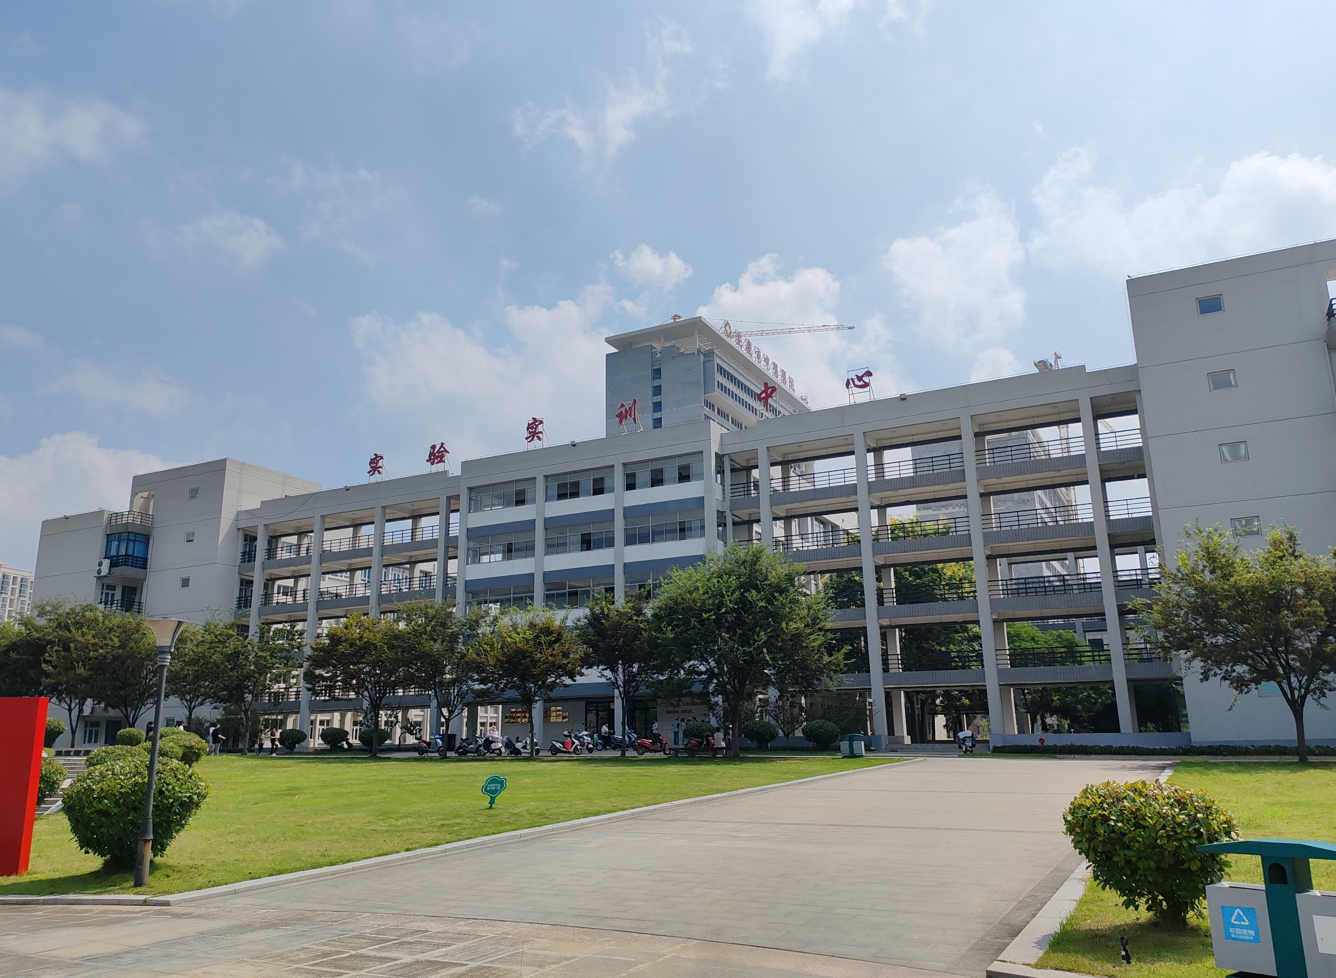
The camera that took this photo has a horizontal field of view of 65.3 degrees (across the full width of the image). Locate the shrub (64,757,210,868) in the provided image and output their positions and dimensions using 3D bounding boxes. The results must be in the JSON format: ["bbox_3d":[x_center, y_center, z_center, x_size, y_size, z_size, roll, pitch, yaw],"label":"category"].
[{"bbox_3d":[-7.659,4.681,15.037,1.900,1.480,1.870,6,-16,-25],"label":"shrub"}]

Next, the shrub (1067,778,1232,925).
[{"bbox_3d":[4.184,3.152,9.043,1.370,1.150,1.350,-7,-15,23],"label":"shrub"}]

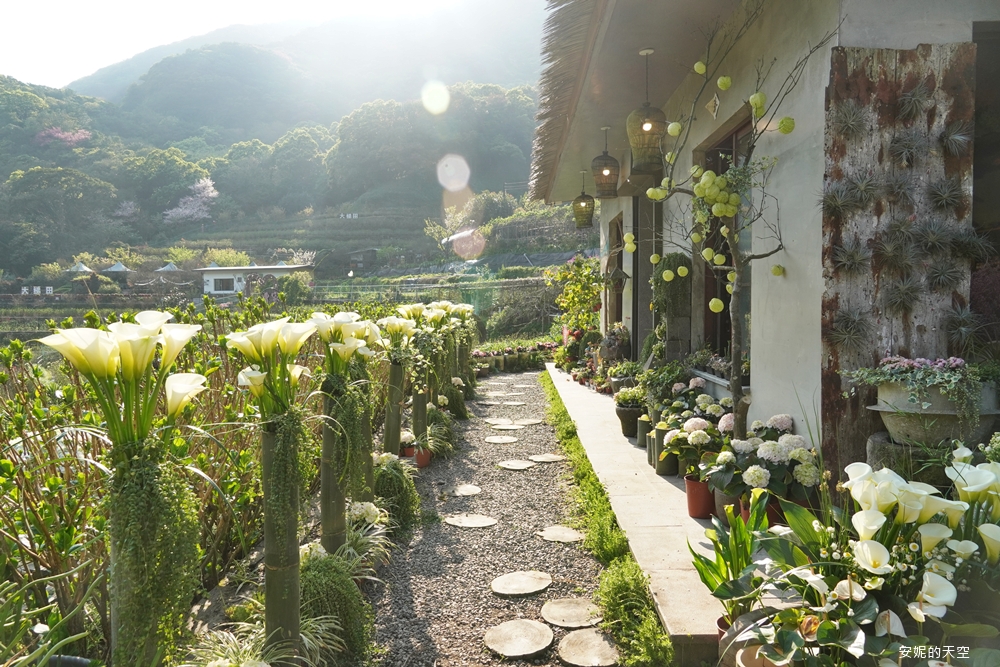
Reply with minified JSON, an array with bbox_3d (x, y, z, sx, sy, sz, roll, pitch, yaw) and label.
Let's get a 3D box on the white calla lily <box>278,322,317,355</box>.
[{"bbox_3d":[-0.742,0.018,2.750,0.125,0.115,0.110,2,3,33],"label":"white calla lily"}]

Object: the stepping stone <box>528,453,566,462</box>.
[{"bbox_3d":[0.389,1.046,6.215,0.305,0.040,0.310,0,3,2],"label":"stepping stone"}]

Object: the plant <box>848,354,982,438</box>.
[{"bbox_3d":[2.095,0.319,3.800,0.620,0.380,0.460,0,3,1],"label":"plant"}]

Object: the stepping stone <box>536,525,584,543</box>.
[{"bbox_3d":[0.340,1.140,4.216,0.275,0.040,0.270,0,3,2],"label":"stepping stone"}]

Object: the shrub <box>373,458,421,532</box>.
[{"bbox_3d":[-0.610,0.949,4.420,0.270,0.410,0.280,0,3,1],"label":"shrub"}]

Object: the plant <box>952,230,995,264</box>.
[{"bbox_3d":[2.614,-0.481,4.150,0.210,0.170,0.170,0,3,1],"label":"plant"}]

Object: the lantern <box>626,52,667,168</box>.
[{"bbox_3d":[1.184,-1.799,6.051,0.326,0.989,0.326,0,3,1],"label":"lantern"}]

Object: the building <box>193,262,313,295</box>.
[{"bbox_3d":[-25.633,-5.615,78.000,10.800,3.200,7.000,0,3,-3],"label":"building"}]

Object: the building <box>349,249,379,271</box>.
[{"bbox_3d":[-15.468,-8.386,85.000,3.600,2.500,3.000,1,3,23],"label":"building"}]

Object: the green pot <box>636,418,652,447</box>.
[{"bbox_3d":[1.177,0.796,6.115,0.120,0.220,0.120,0,3,2],"label":"green pot"}]

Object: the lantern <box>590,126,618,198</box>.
[{"bbox_3d":[1.222,-1.984,8.716,0.320,0.829,0.320,0,3,1],"label":"lantern"}]

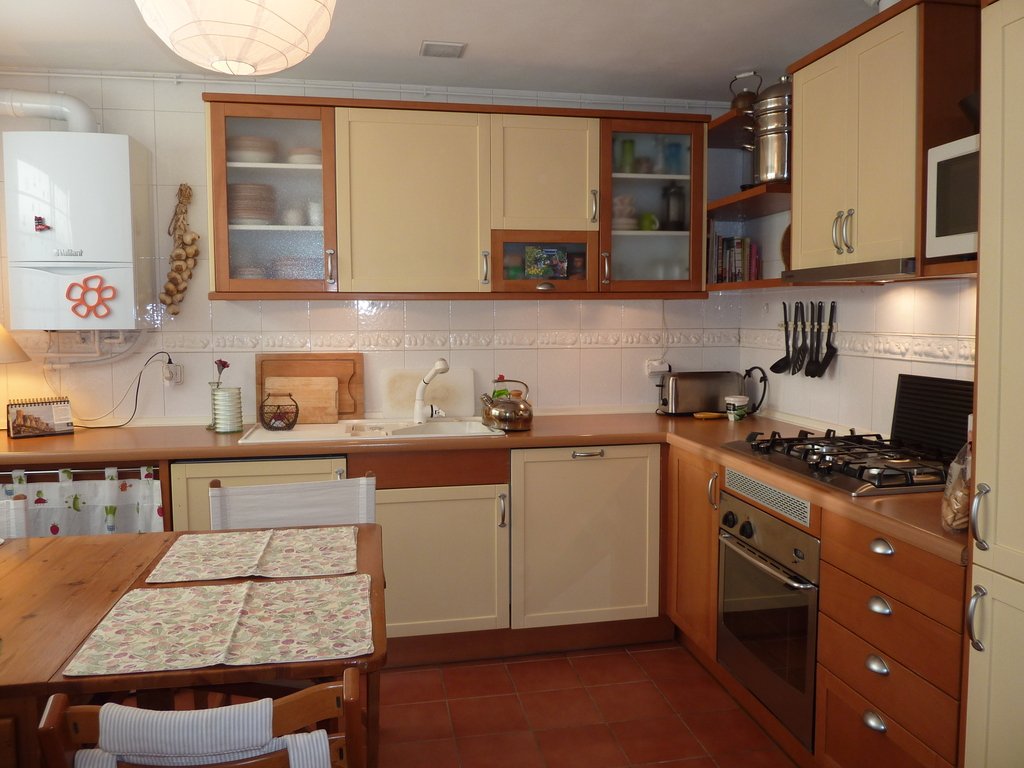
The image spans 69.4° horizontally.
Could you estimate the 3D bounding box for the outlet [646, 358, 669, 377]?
[{"bbox_3d":[0.687,-0.071,3.473,0.085,0.080,0.060,-1,4,-10],"label":"outlet"}]

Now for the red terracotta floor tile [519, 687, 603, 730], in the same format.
[{"bbox_3d":[0.162,1.106,2.513,0.245,0.012,0.245,-1,4,-10],"label":"red terracotta floor tile"}]

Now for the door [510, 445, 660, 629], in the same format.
[{"bbox_3d":[0.290,0.589,2.880,0.595,0.693,0.022,-1,4,-10],"label":"door"}]

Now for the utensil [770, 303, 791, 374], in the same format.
[{"bbox_3d":[1.107,-0.185,3.056,0.085,0.302,0.080,-1,5,-10],"label":"utensil"}]

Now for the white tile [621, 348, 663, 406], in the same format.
[{"bbox_3d":[0.620,-0.029,3.511,0.200,0.284,0.012,-1,4,-10],"label":"white tile"}]

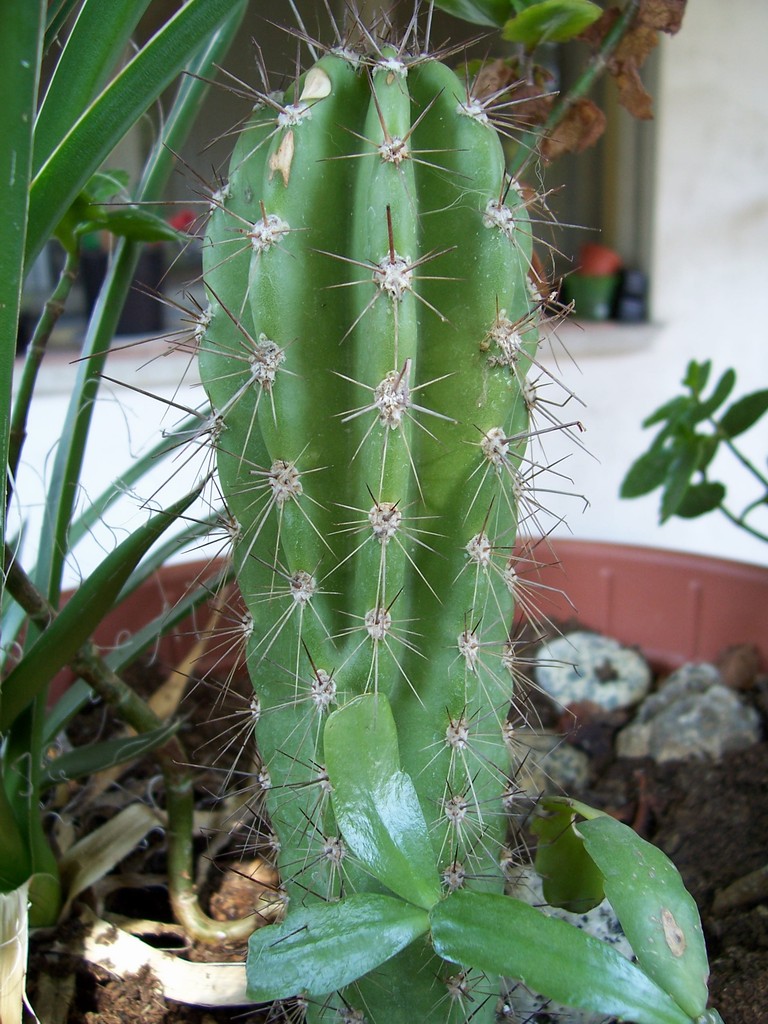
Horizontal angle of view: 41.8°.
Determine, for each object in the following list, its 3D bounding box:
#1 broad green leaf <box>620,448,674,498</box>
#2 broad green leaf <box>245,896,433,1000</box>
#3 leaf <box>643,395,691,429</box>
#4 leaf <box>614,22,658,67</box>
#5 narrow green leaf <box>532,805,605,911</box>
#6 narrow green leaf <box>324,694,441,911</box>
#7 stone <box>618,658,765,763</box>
[{"bbox_3d":[0.135,-0.020,0.515,0.037,0.007,0.017,-39,71,-15],"label":"broad green leaf"},{"bbox_3d":[-0.012,0.117,0.270,0.049,0.011,0.025,-11,54,-8],"label":"broad green leaf"},{"bbox_3d":[0.146,-0.052,0.520,0.029,0.008,0.012,-44,22,-21],"label":"leaf"},{"bbox_3d":[0.094,-0.174,0.375,0.013,0.016,0.008,-26,12,8],"label":"leaf"},{"bbox_3d":[0.057,0.105,0.305,0.022,0.034,0.009,4,6,6],"label":"narrow green leaf"},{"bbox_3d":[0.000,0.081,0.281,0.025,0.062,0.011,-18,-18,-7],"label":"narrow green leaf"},{"bbox_3d":[0.170,0.111,0.560,0.074,0.043,0.055,-2,14,1],"label":"stone"}]

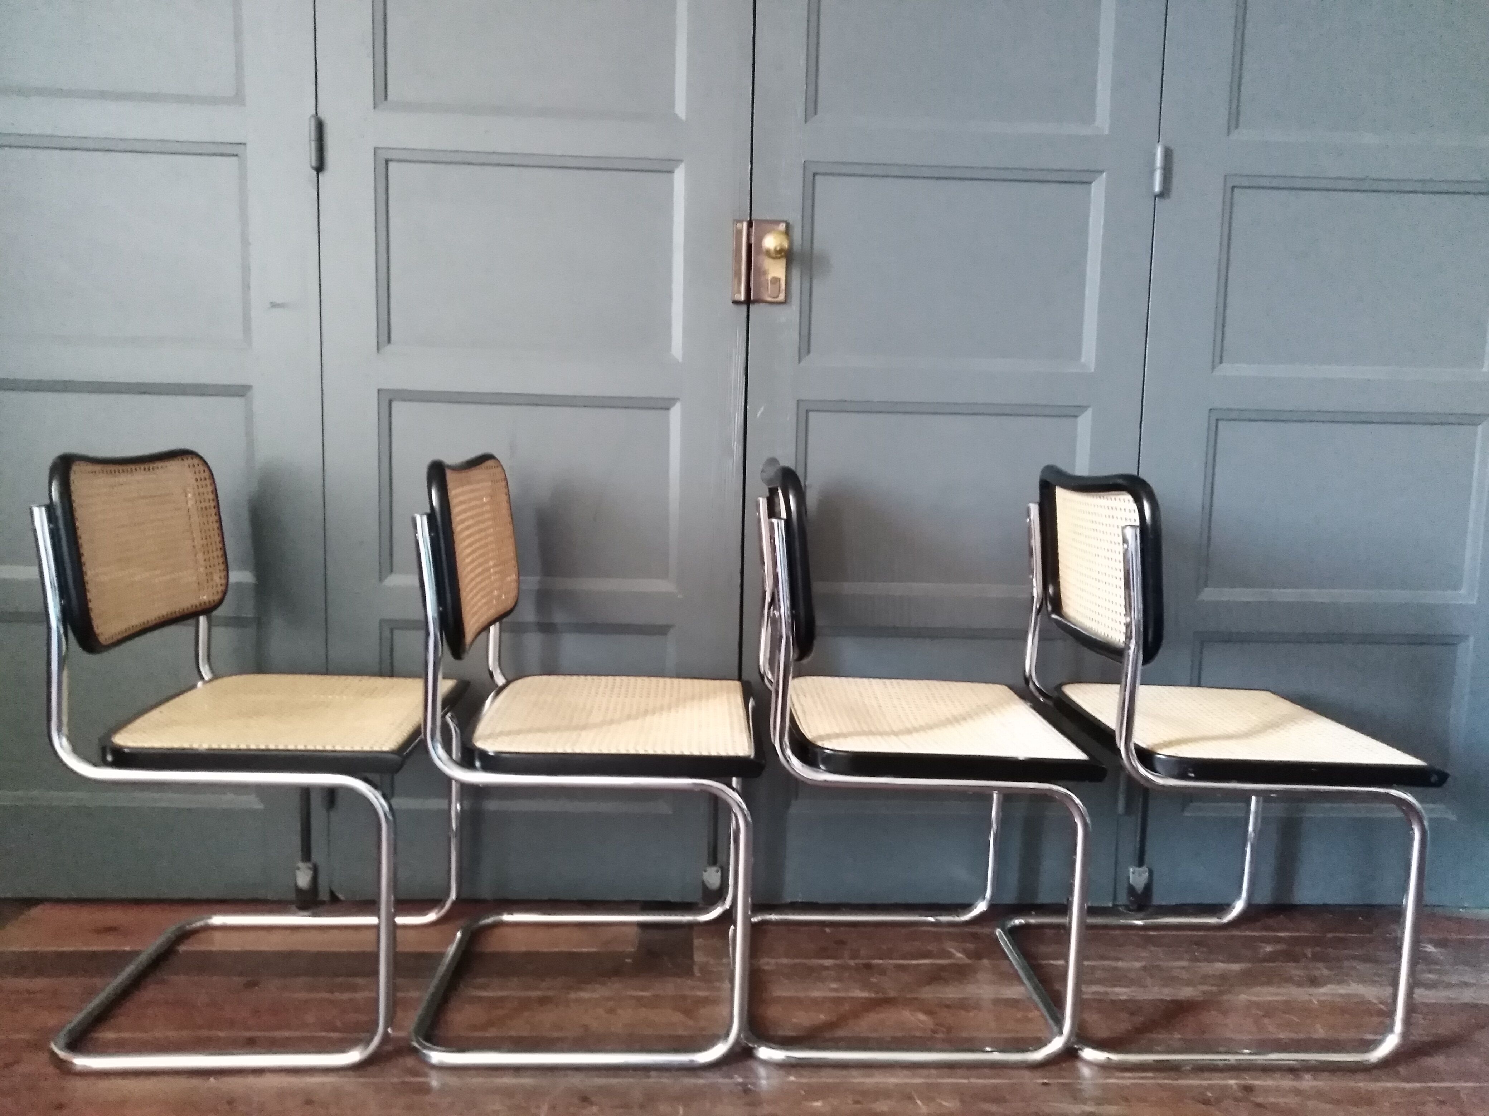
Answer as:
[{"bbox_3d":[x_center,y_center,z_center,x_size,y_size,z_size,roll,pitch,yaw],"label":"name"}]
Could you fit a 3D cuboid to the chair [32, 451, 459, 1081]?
[{"bbox_3d":[-0.713,0.259,1.639,0.506,0.836,0.475,1,6,-3],"label":"chair"}]

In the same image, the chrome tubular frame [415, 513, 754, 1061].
[{"bbox_3d":[-0.234,0.301,1.665,0.491,0.766,0.465,1,6,-2],"label":"chrome tubular frame"}]

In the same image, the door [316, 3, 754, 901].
[{"bbox_3d":[-0.368,-0.455,1.920,0.752,2.200,0.045,1,6,-2],"label":"door"}]

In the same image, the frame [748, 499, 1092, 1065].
[{"bbox_3d":[0.230,0.309,1.685,0.491,0.766,0.465,1,6,-2],"label":"frame"}]

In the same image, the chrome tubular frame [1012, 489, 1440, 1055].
[{"bbox_3d":[0.710,0.283,1.696,0.506,0.836,0.475,1,6,-2],"label":"chrome tubular frame"}]

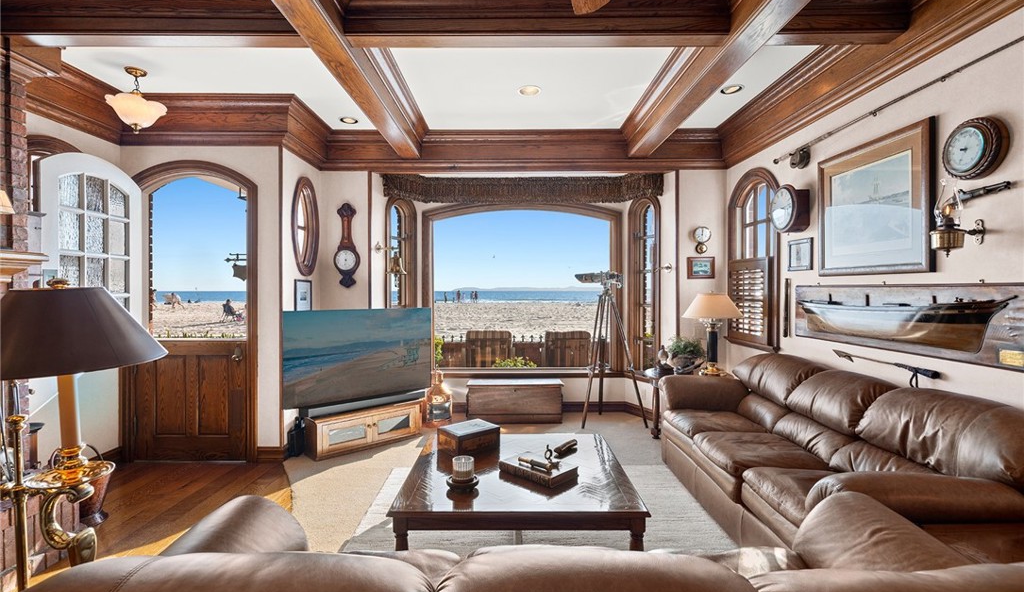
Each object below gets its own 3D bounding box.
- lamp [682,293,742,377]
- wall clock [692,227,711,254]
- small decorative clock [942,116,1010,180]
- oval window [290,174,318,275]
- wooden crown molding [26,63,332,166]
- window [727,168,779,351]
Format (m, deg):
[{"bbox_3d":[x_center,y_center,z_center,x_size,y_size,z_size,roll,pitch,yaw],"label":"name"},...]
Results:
[{"bbox_3d":[1.831,0.349,4.402,0.524,0.771,0.524,0,1,0],"label":"lamp"},{"bbox_3d":[1.891,-0.551,4.801,0.183,0.278,0.080,0,1,0],"label":"wall clock"},{"bbox_3d":[2.127,-0.676,2.234,0.065,0.280,0.280,0,1,0],"label":"small decorative clock"},{"bbox_3d":[-1.882,-0.640,4.430,0.070,0.910,0.490,0,1,0],"label":"oval window"},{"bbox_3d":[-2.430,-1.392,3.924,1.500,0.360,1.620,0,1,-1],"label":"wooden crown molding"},{"bbox_3d":[2.158,-0.339,4.364,0.130,1.574,0.924,0,1,0],"label":"window"}]

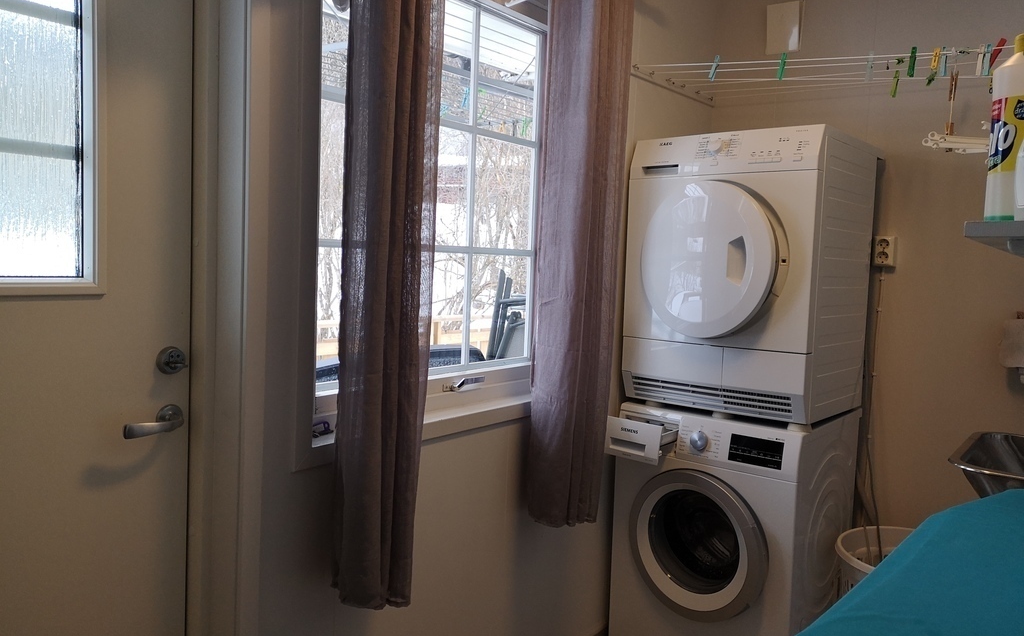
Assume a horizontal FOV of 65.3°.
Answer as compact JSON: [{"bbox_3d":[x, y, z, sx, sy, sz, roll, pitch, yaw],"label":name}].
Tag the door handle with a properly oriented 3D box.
[{"bbox_3d":[-0.631,0.189,1.417,0.058,0.053,0.137,5,5,37],"label":"door handle"}]

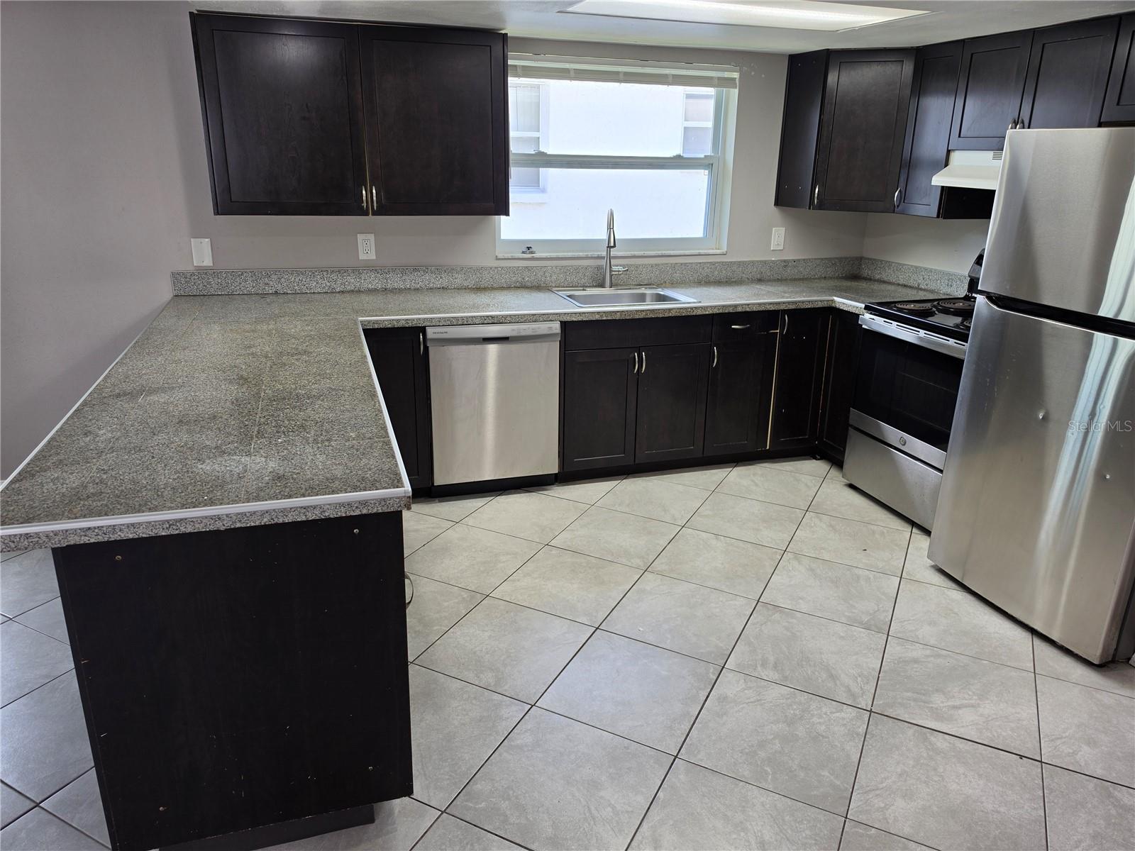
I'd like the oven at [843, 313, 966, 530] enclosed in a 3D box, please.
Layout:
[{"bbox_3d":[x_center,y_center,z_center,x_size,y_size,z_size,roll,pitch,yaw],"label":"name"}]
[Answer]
[{"bbox_3d":[1.806,-0.036,3.494,0.662,0.869,0.762,-5,20,-17],"label":"oven"}]

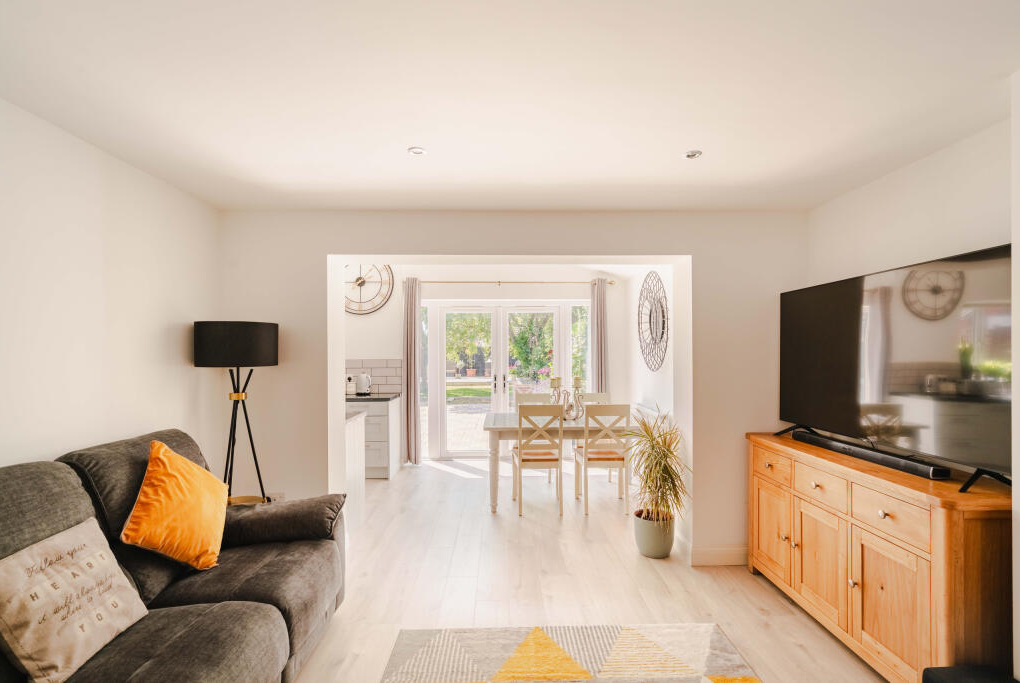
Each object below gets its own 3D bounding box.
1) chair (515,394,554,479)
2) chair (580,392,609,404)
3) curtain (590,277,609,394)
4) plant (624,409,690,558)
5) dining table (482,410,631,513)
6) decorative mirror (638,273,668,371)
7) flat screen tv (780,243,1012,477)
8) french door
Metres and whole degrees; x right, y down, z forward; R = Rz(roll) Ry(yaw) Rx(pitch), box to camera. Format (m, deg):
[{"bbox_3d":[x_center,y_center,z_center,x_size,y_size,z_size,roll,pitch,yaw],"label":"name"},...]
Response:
[{"bbox_3d":[0.270,1.040,4.745,0.440,0.955,0.480,0,-1,-1],"label":"chair"},{"bbox_3d":[0.905,1.040,4.750,0.440,0.955,0.480,0,-1,-1],"label":"chair"},{"bbox_3d":[1.133,0.367,5.780,0.240,2.340,0.130,0,-1,-1],"label":"curtain"},{"bbox_3d":[1.020,0.970,3.190,0.460,1.030,0.450,0,-1,-1],"label":"plant"},{"bbox_3d":[0.550,1.131,4.370,1.580,0.760,0.850,0,-1,-1],"label":"dining table"},{"bbox_3d":[1.575,-0.222,5.070,0.050,1.110,1.060,0,-1,-1],"label":"decorative mirror"},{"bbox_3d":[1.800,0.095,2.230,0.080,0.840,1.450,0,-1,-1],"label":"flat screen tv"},{"bbox_3d":[-0.060,0.500,5.950,2.200,2.100,0.100,0,-1,-1],"label":"french door"}]

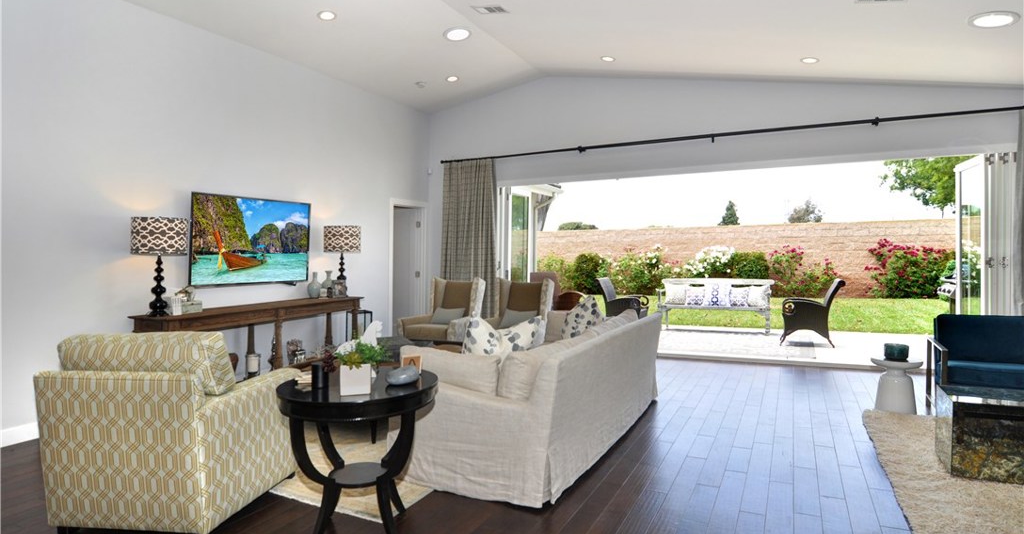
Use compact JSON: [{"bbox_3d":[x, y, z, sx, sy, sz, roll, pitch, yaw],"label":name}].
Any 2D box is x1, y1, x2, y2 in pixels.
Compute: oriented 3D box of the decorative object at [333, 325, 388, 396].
[{"bbox_3d":[-0.702,0.438,2.370,0.240,0.310,0.200,0,2,-17],"label":"decorative object"}]

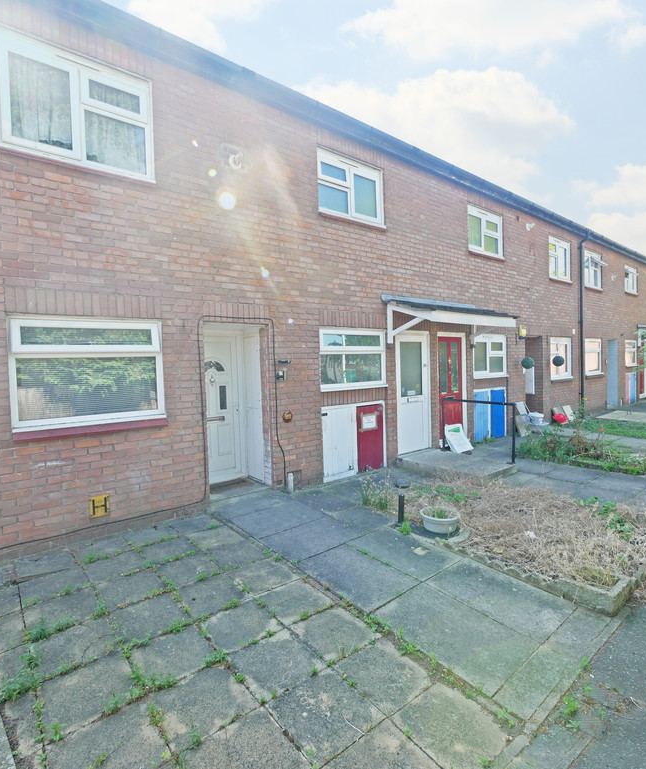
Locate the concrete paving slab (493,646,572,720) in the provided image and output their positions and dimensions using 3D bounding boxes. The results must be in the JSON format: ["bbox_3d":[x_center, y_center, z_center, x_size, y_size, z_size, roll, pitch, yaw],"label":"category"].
[{"bbox_3d":[1.157,1.631,2.266,0.610,0.050,0.170,-4,5,-40],"label":"concrete paving slab"}]

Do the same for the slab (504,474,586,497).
[{"bbox_3d":[3.076,1.414,5.661,0.870,0.050,0.600,-4,5,-38],"label":"slab"}]

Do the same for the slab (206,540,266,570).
[{"bbox_3d":[-0.791,1.568,3.763,0.445,0.050,0.450,-3,5,-39],"label":"slab"}]

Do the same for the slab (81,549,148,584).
[{"bbox_3d":[-1.747,1.571,3.540,0.450,0.050,0.410,-3,5,-39],"label":"slab"}]

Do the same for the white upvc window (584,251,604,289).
[{"bbox_3d":[8.009,-3.358,12.280,1.350,1.030,0.090,-4,3,-38],"label":"white upvc window"}]

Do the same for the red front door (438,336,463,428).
[{"bbox_3d":[2.397,0.087,7.750,0.760,1.950,0.060,-3,3,-38],"label":"red front door"}]

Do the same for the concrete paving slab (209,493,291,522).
[{"bbox_3d":[-0.877,1.493,5.173,0.900,0.050,0.600,-4,5,-38],"label":"concrete paving slab"}]

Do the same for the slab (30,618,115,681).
[{"bbox_3d":[-1.523,1.641,2.567,0.440,0.050,0.440,-3,5,-39],"label":"slab"}]

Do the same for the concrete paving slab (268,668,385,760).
[{"bbox_3d":[0.010,1.691,2.115,0.450,0.050,0.430,-3,5,-39],"label":"concrete paving slab"}]

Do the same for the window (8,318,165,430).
[{"bbox_3d":[-2.216,-0.121,4.023,1.310,1.030,0.100,-3,3,-38],"label":"window"}]

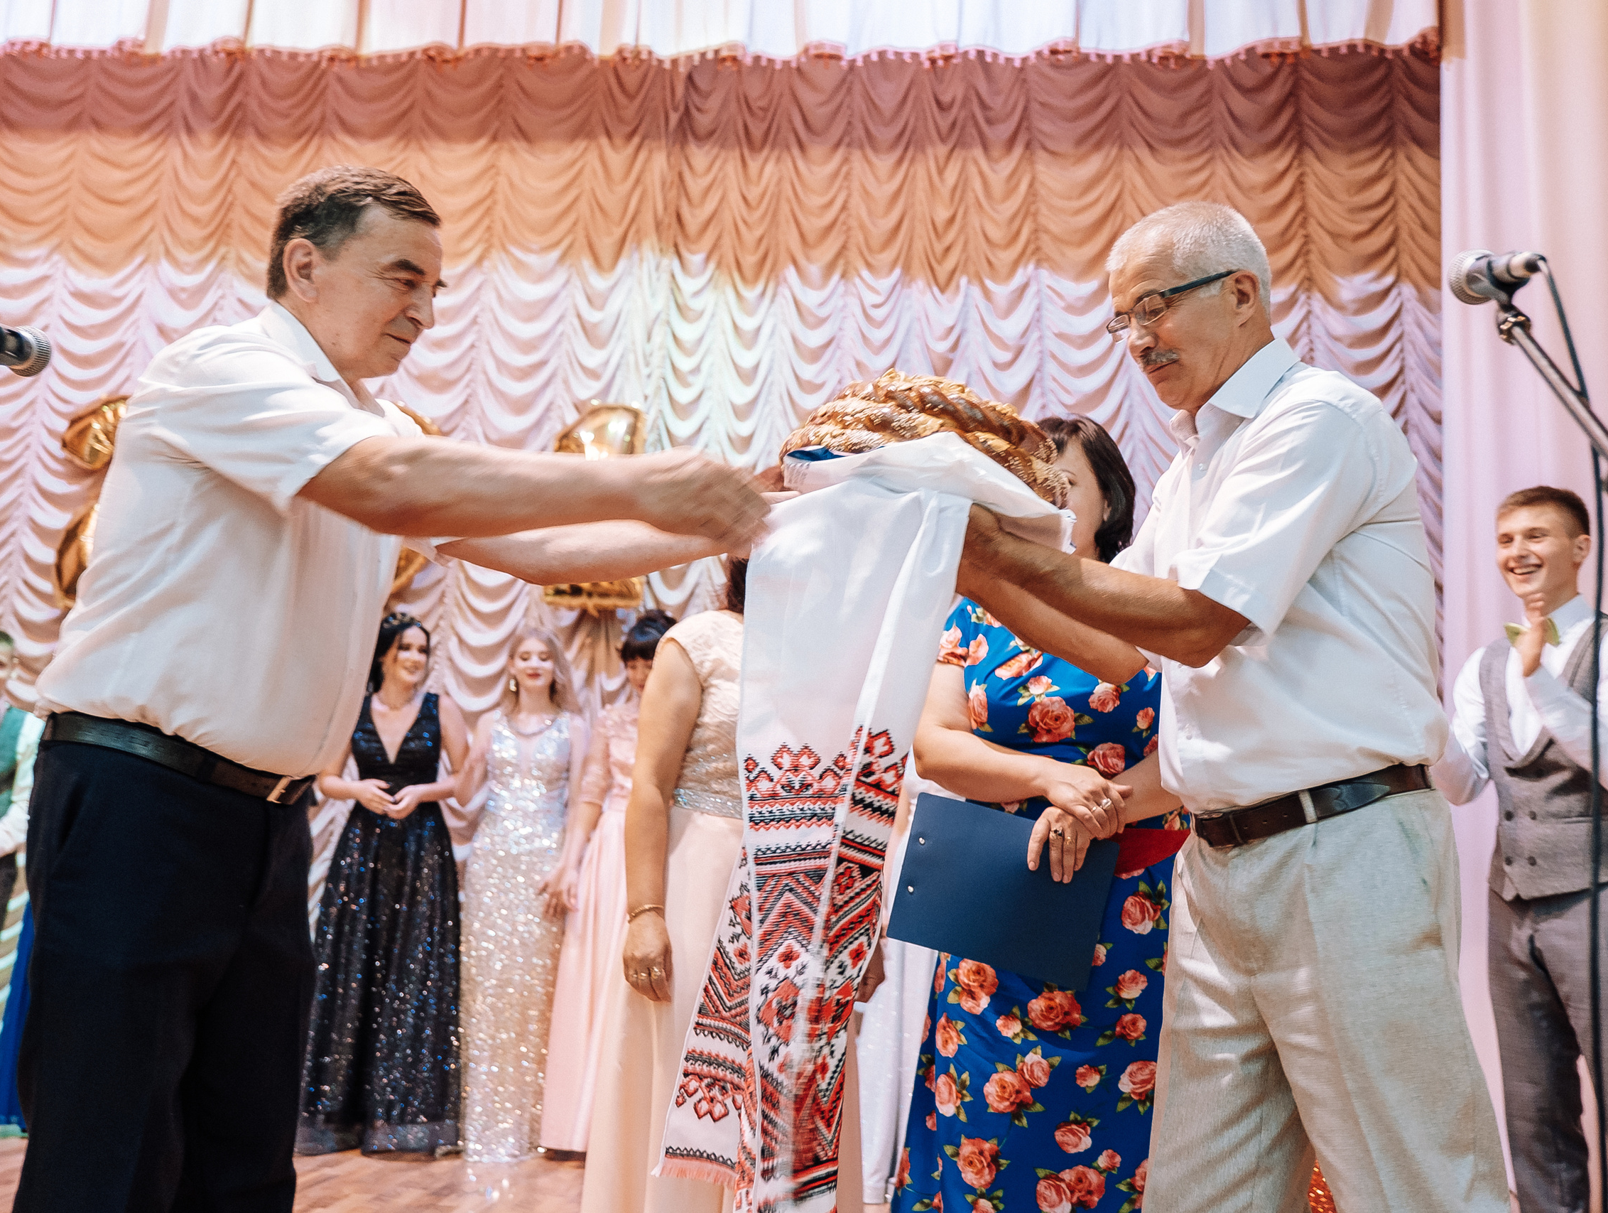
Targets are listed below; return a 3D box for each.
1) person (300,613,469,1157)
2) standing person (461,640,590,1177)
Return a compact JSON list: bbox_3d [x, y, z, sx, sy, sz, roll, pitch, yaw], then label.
[{"bbox_3d":[-1.363,0.882,5.387,0.560,1.750,0.460,3,-11,-11],"label":"person"},{"bbox_3d":[-0.918,0.926,5.388,0.440,1.720,0.360,2,-11,-7],"label":"standing person"}]

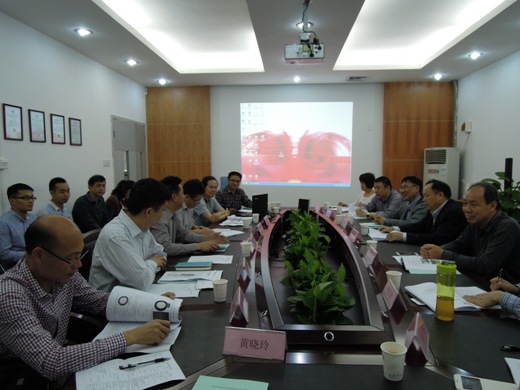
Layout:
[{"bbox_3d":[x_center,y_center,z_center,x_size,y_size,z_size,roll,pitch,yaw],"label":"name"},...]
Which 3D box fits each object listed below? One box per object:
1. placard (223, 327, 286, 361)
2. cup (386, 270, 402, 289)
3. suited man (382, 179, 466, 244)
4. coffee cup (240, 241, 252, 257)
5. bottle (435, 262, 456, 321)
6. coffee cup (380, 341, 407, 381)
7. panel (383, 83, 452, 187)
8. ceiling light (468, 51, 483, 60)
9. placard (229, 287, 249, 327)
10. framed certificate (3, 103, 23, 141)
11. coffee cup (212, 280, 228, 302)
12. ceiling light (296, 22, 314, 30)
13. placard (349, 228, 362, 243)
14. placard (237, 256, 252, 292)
[{"bbox_3d":[-0.016,0.490,1.206,0.202,0.080,0.070,1,5,10],"label":"placard"},{"bbox_3d":[0.680,0.441,1.828,0.075,0.088,0.075,0,5,4],"label":"cup"},{"bbox_3d":[1.355,0.499,2.939,0.760,1.250,0.520,-1,5,-5],"label":"suited man"},{"bbox_3d":[-0.097,0.386,2.522,0.075,0.088,0.075,0,5,4],"label":"coffee cup"},{"bbox_3d":[0.772,0.398,1.496,0.072,0.229,0.072,0,5,4],"label":"bottle"},{"bbox_3d":[0.398,0.497,1.073,0.074,0.085,0.074,0,5,5],"label":"coffee cup"},{"bbox_3d":[2.862,-0.614,6.577,1.227,2.804,0.040,0,5,5],"label":"panel"},{"bbox_3d":[2.796,-1.817,4.665,0.175,0.050,0.175,0,5,4],"label":"ceiling light"},{"bbox_3d":[-0.088,0.471,1.561,0.077,0.078,0.210,0,5,-2],"label":"placard"},{"bbox_3d":[-2.413,-0.705,3.546,0.020,0.338,0.250,0,5,5],"label":"framed certificate"},{"bbox_3d":[-0.184,0.455,1.703,0.075,0.088,0.075,0,5,0],"label":"coffee cup"},{"bbox_3d":[0.462,-1.726,3.665,0.180,0.050,0.180,0,5,4],"label":"ceiling light"},{"bbox_3d":[0.782,0.331,2.944,0.070,0.080,0.200,0,5,2],"label":"placard"},{"bbox_3d":[-0.089,0.426,2.102,0.077,0.078,0.210,0,5,-2],"label":"placard"}]

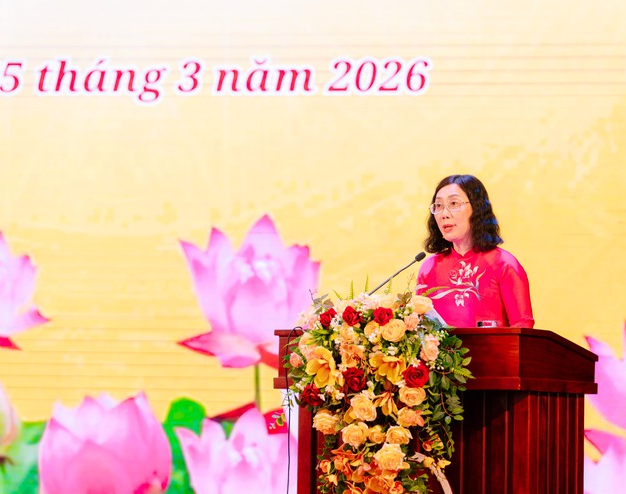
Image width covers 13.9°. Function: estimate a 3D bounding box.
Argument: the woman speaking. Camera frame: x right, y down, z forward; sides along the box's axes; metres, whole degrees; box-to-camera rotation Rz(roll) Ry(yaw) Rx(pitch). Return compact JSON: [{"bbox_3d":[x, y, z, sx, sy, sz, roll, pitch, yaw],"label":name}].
[{"bbox_3d":[0.491,0.561,8.389,0.450,1.610,0.420,-2,-5,28],"label":"woman speaking"}]

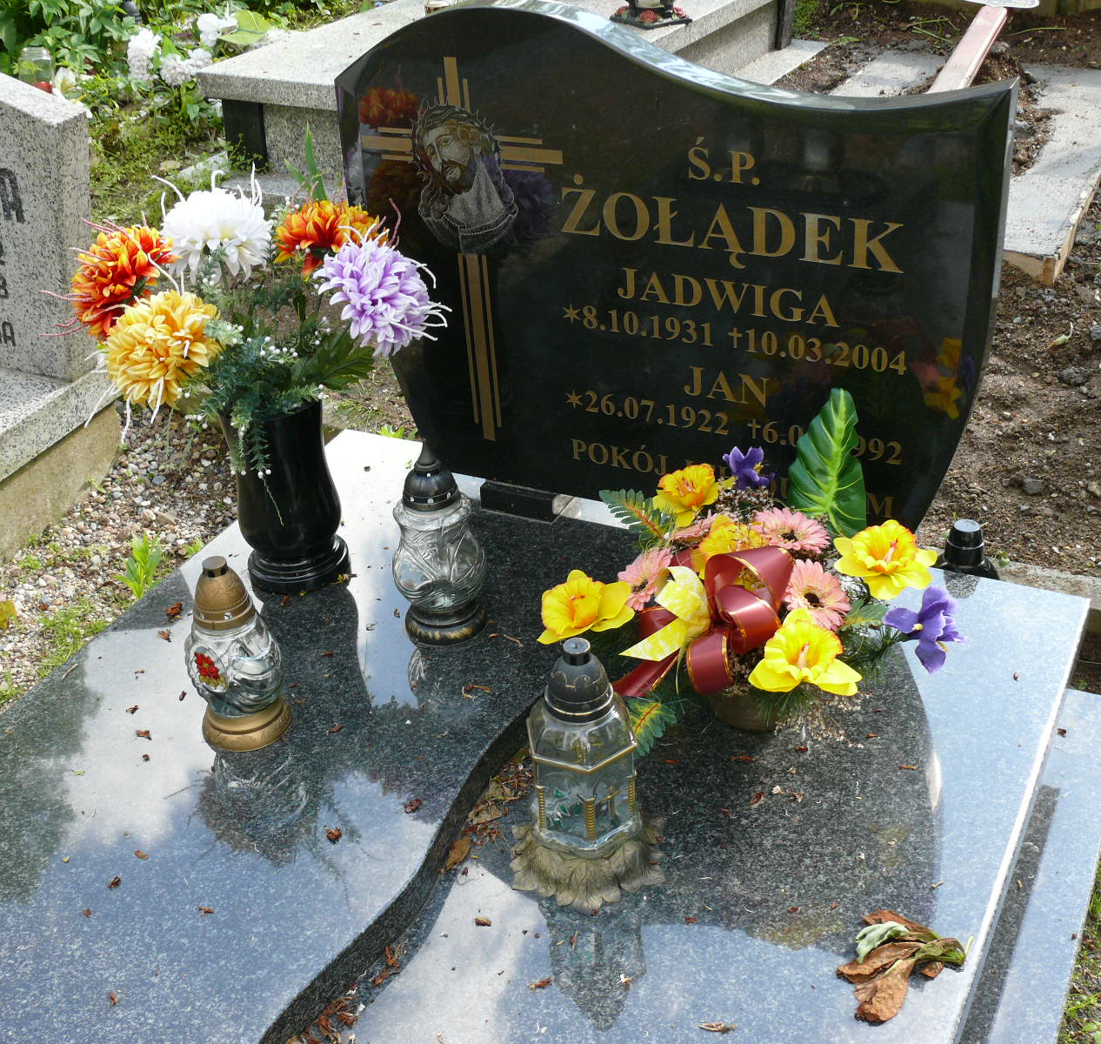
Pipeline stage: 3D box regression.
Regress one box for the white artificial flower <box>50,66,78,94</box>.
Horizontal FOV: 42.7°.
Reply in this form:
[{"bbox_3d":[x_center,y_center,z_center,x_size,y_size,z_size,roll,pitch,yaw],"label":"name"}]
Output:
[{"bbox_3d":[-1.658,-1.508,4.800,0.095,0.100,0.090,-3,31,-1],"label":"white artificial flower"}]

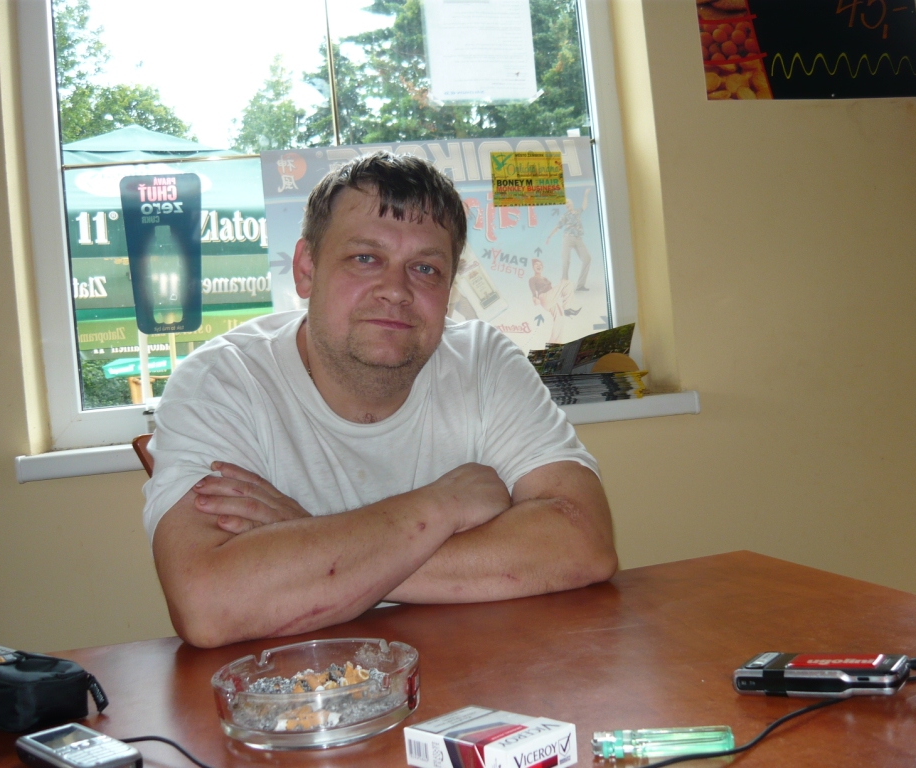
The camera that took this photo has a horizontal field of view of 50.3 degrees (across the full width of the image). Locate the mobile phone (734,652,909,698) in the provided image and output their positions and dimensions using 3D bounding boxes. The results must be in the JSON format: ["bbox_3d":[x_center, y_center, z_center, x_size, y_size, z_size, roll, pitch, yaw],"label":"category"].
[{"bbox_3d":[0.255,0.204,0.686,0.109,0.018,0.047,-5,-2,22],"label":"mobile phone"}]

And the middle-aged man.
[{"bbox_3d":[-0.091,0.379,1.240,0.534,1.262,0.599,-4,-2,-14],"label":"middle-aged man"}]

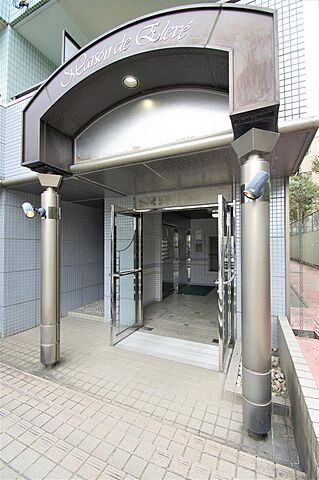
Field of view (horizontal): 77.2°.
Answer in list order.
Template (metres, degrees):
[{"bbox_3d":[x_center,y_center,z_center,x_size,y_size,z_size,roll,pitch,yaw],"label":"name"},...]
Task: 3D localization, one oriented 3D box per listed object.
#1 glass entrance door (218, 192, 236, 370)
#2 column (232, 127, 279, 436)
[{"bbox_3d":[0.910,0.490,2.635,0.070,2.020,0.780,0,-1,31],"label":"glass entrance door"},{"bbox_3d":[0.750,0.364,1.540,0.250,2.280,0.250,0,0,-22],"label":"column"}]

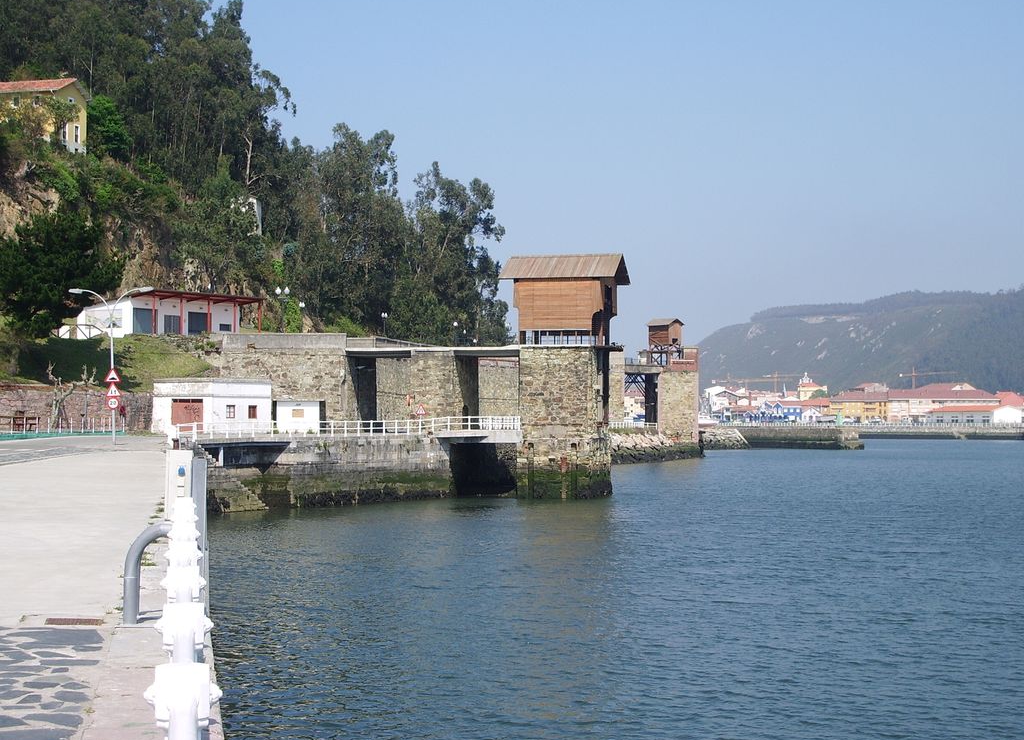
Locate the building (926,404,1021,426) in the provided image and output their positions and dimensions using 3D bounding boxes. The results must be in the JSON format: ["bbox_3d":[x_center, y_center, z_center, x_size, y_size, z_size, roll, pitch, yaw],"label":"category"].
[{"bbox_3d":[142.612,14.146,570.825,28.500,6.490,12.000,0,-1,6],"label":"building"}]

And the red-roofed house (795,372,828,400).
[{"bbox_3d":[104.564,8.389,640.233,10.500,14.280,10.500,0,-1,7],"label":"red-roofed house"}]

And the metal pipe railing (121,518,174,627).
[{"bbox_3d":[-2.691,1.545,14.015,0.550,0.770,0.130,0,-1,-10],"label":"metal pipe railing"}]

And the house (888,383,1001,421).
[{"bbox_3d":[139.767,11.058,597.907,35.000,13.650,16.000,0,-1,6],"label":"house"}]

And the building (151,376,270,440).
[{"bbox_3d":[-23.102,2.821,141.571,5.800,4.030,7.310,-1,-2,28],"label":"building"}]

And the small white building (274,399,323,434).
[{"bbox_3d":[-16.763,3.645,144.604,3.600,2.610,3.300,0,-1,0],"label":"small white building"}]

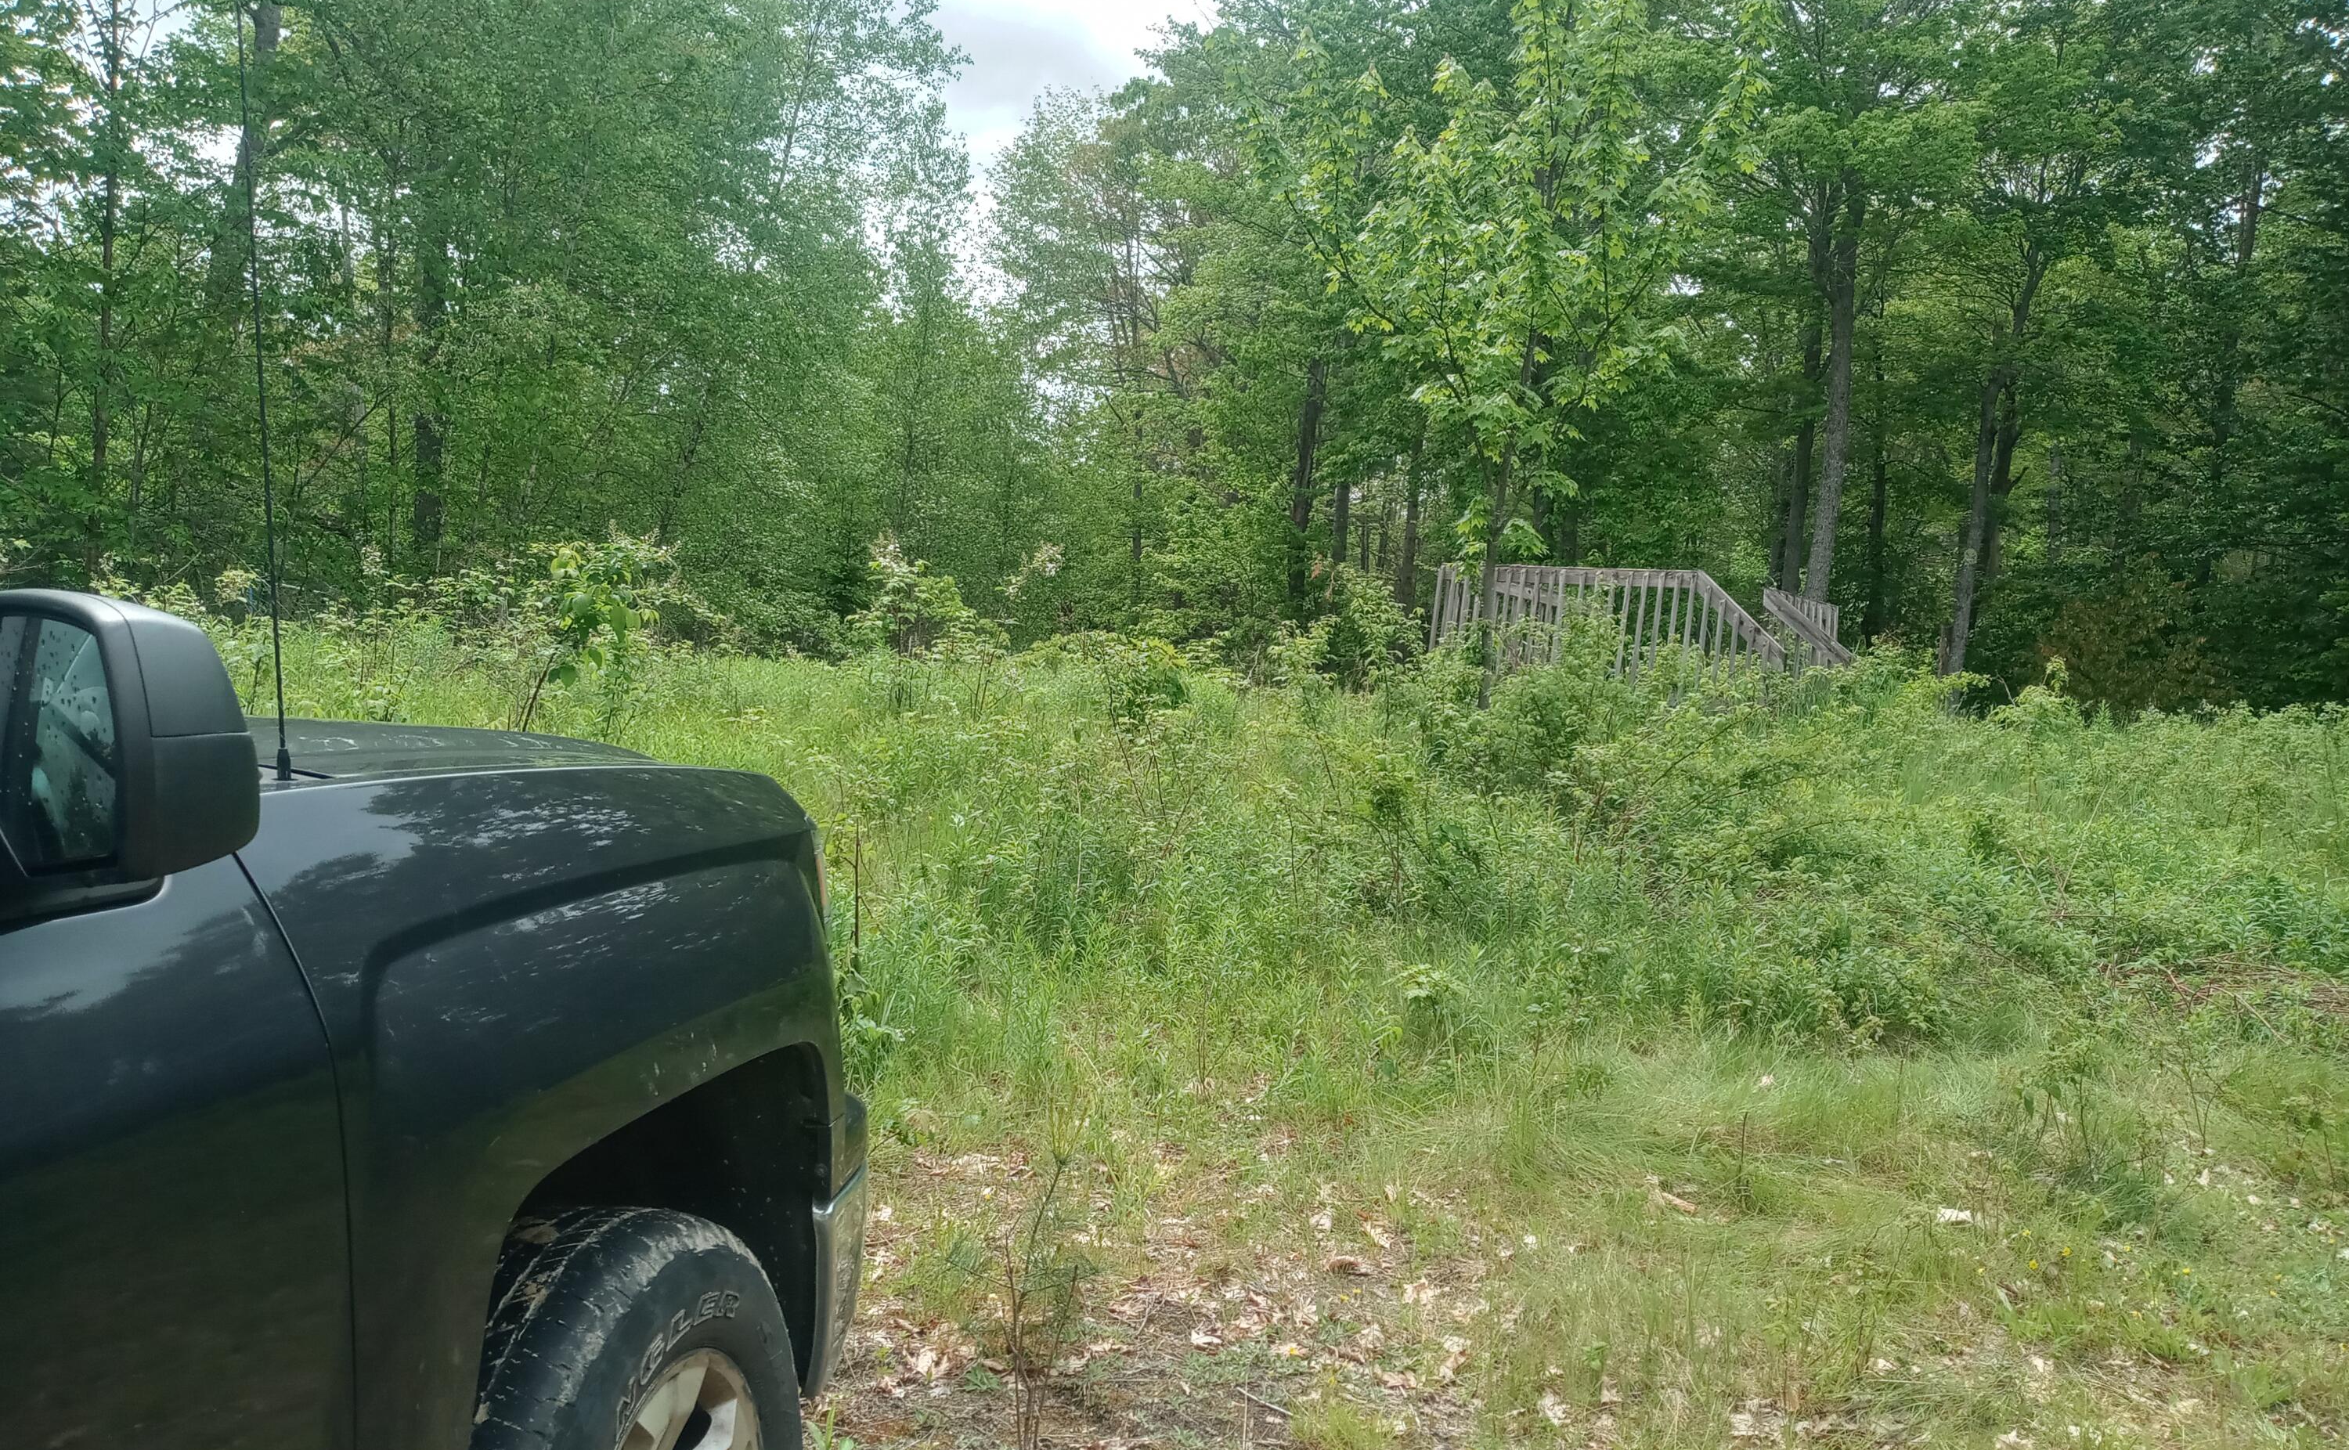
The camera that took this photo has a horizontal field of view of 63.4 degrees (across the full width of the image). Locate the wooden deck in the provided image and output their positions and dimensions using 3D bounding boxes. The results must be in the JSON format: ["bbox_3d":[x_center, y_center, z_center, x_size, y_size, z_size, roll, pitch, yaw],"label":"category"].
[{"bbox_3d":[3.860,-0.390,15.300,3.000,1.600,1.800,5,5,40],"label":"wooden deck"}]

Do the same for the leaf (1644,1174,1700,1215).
[{"bbox_3d":[1.206,1.140,4.600,0.130,0.050,0.090,3,4,17],"label":"leaf"}]

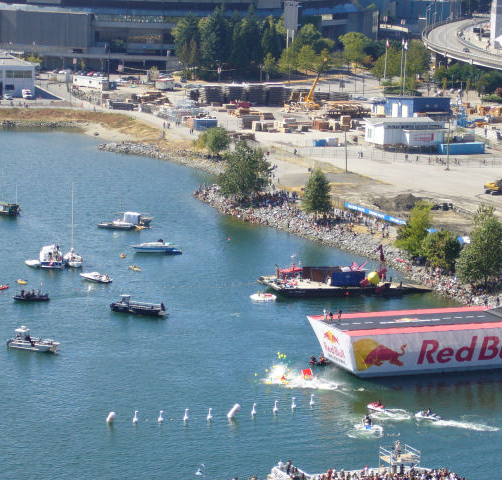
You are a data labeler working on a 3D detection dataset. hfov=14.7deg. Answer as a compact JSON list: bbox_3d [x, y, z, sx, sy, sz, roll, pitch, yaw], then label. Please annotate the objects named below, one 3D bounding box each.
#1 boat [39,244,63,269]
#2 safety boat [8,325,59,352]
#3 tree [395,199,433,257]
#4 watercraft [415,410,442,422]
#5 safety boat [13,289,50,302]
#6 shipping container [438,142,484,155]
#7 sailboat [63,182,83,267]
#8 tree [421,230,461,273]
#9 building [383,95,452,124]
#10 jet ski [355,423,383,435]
[{"bbox_3d":[-39.311,2.909,382.791,3.800,3.500,9.500,1,11,0],"label":"boat"},{"bbox_3d":[-35.307,16.029,315.129,7.700,3.200,2.600,5,11,19],"label":"safety boat"},{"bbox_3d":[31.770,-1.940,374.750,7.200,10.800,7.000,1,10,0],"label":"tree"},{"bbox_3d":[23.970,23.400,261.820,3.400,1.400,1.200,7,12,25],"label":"watercraft"},{"bbox_3d":[-36.760,9.020,325.510,6.000,1.700,2.300,2,11,4],"label":"safety boat"},{"bbox_3d":[57.200,-24.720,525.780,12.190,2.600,2.440,-3,10,-23],"label":"shipping container"},{"bbox_3d":[-33.740,-3.100,368.750,3.000,15.000,9.300,-1,10,-17],"label":"sailboat"},{"bbox_3d":[35.470,2.190,359.840,7.200,7.800,7.000,1,10,0],"label":"tree"},{"bbox_3d":[50.178,-39.591,585.932,13.000,7.700,15.000,-4,12,-25],"label":"building"},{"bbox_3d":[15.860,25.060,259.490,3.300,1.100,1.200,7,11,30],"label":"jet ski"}]

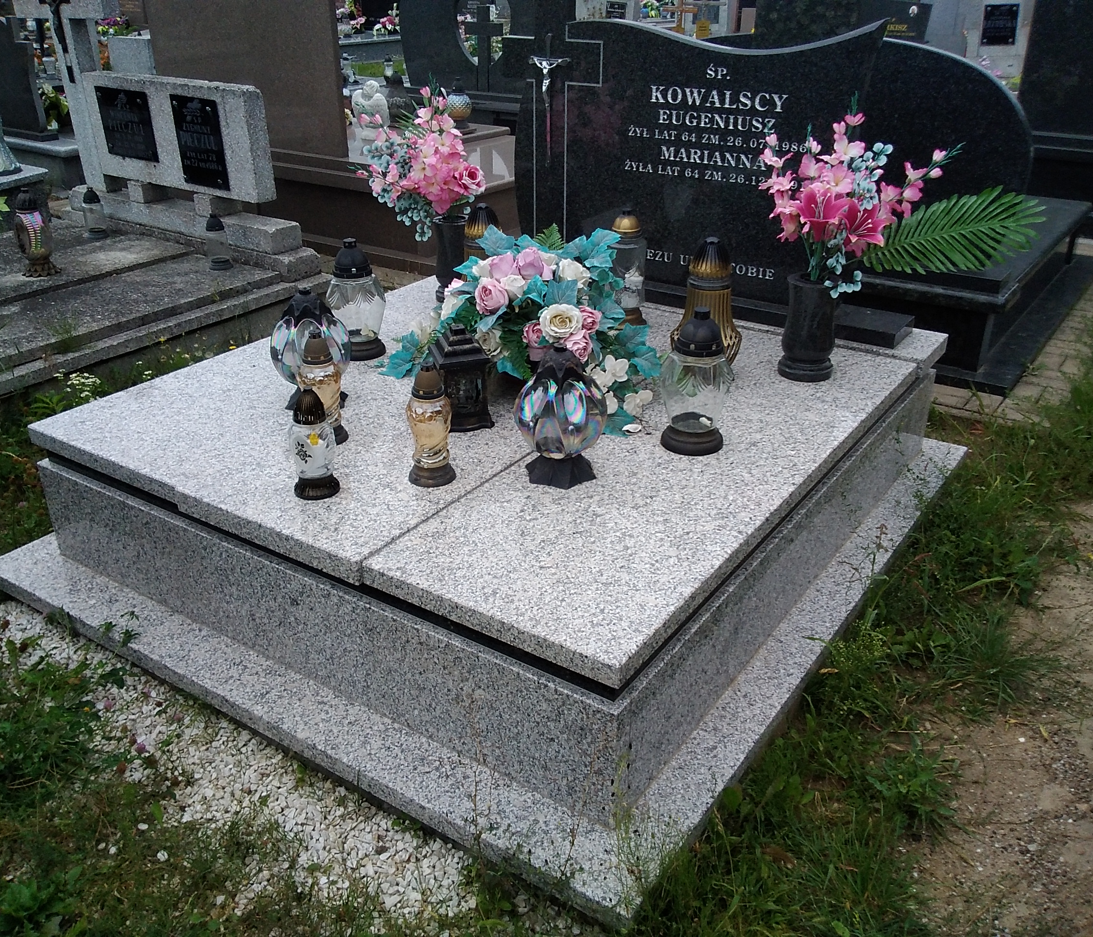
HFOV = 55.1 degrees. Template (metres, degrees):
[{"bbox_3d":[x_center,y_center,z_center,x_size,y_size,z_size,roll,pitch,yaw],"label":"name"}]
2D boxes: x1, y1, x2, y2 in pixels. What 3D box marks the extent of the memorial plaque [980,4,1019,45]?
[{"bbox_3d":[4.262,-4.164,9.836,0.315,0.360,0.020,1,16,2],"label":"memorial plaque"}]

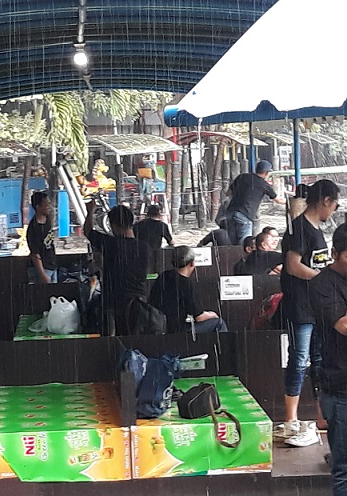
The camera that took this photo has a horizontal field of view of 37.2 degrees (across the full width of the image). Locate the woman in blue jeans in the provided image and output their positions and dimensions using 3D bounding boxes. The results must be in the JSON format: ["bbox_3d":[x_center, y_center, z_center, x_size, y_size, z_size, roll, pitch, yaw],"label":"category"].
[{"bbox_3d":[0.783,0.384,3.043,0.370,1.552,0.440,1,9,12],"label":"woman in blue jeans"}]

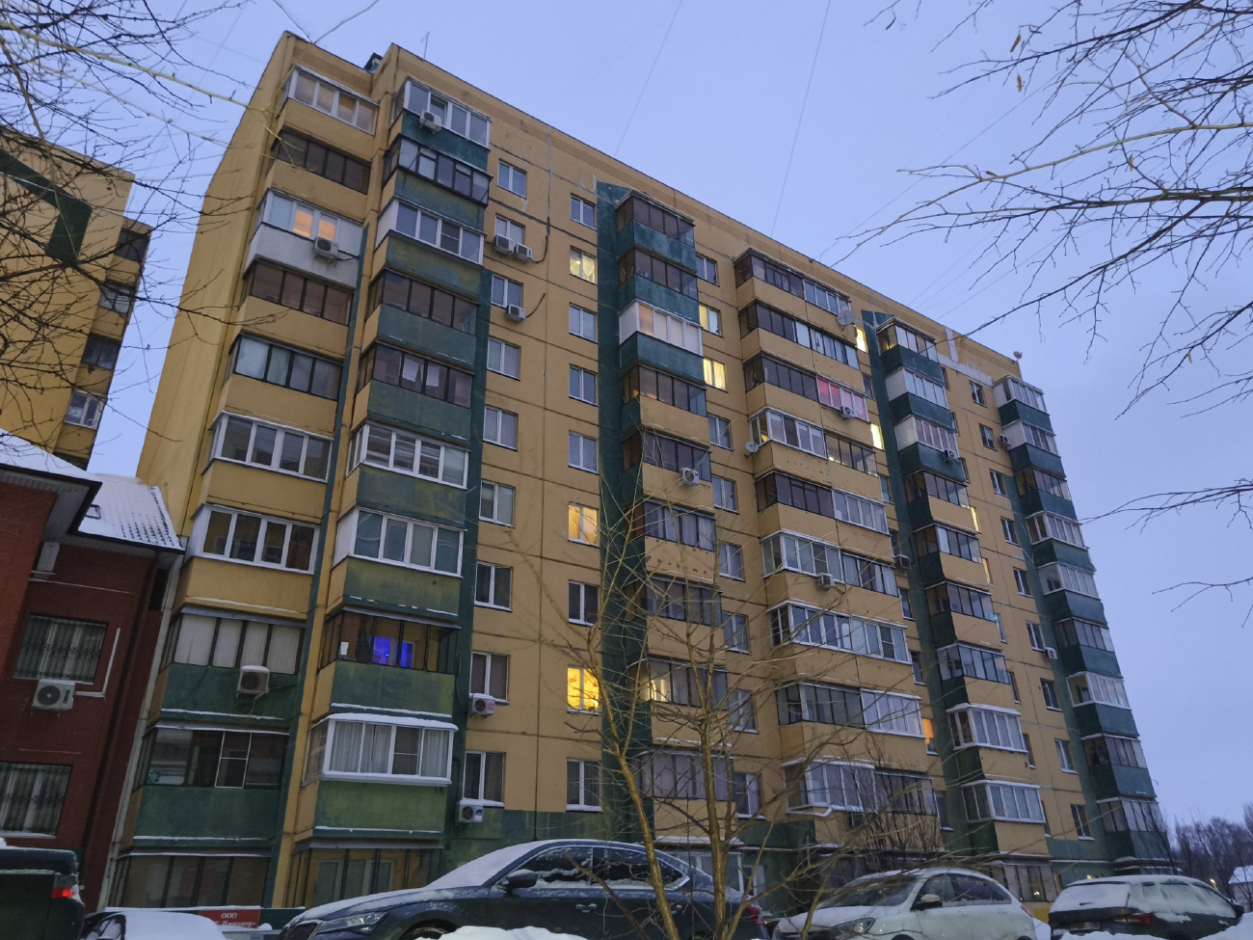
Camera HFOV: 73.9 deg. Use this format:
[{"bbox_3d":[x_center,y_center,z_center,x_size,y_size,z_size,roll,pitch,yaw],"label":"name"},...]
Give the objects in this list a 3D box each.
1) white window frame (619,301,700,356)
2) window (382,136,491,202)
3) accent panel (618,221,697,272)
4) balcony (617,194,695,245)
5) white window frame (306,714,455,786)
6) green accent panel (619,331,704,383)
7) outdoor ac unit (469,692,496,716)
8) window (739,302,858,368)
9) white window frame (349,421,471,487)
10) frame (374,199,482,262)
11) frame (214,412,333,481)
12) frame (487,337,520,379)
[{"bbox_3d":[1.431,-5.420,33.566,3.297,1.554,1.144,16,-32,-31],"label":"white window frame"},{"bbox_3d":[-6.877,-10.399,30.398,3.400,1.394,1.252,16,-31,-31],"label":"window"},{"bbox_3d":[1.372,-9.485,36.610,3.277,1.390,1.200,16,-32,-31],"label":"accent panel"},{"bbox_3d":[1.344,-10.373,35.799,3.233,1.556,1.205,16,-32,-31],"label":"balcony"},{"bbox_3d":[-6.138,7.162,20.810,3.192,1.319,1.350,16,-32,-31],"label":"white window frame"},{"bbox_3d":[1.453,-4.103,32.887,3.224,1.389,1.150,16,-32,-31],"label":"green accent panel"},{"bbox_3d":[-4.172,6.874,24.209,0.720,0.520,0.300,16,-32,-31],"label":"outdoor ac unit"},{"bbox_3d":[8.214,-5.963,39.139,6.553,1.473,1.138,16,-32,-31],"label":"window"},{"bbox_3d":[-6.388,-0.172,24.711,3.168,1.285,1.194,16,-32,-31],"label":"white window frame"},{"bbox_3d":[-6.678,-7.758,28.467,3.318,1.423,1.160,16,-32,-31],"label":"frame"},{"bbox_3d":[-10.503,-0.594,24.936,3.150,1.497,0.200,16,-32,-31],"label":"frame"},{"bbox_3d":[-4.395,-4.003,29.913,1.242,1.394,0.153,16,-31,-31],"label":"frame"}]

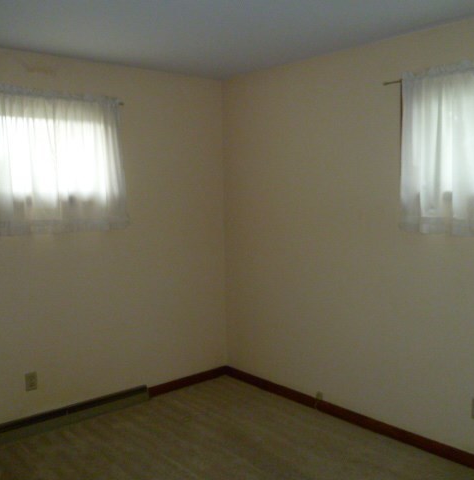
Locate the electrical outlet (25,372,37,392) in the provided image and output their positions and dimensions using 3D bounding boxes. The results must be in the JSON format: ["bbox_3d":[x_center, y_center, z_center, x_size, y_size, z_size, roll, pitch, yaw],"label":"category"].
[{"bbox_3d":[-1.321,0.915,3.335,0.073,0.117,0.012,-6,7,-40],"label":"electrical outlet"}]

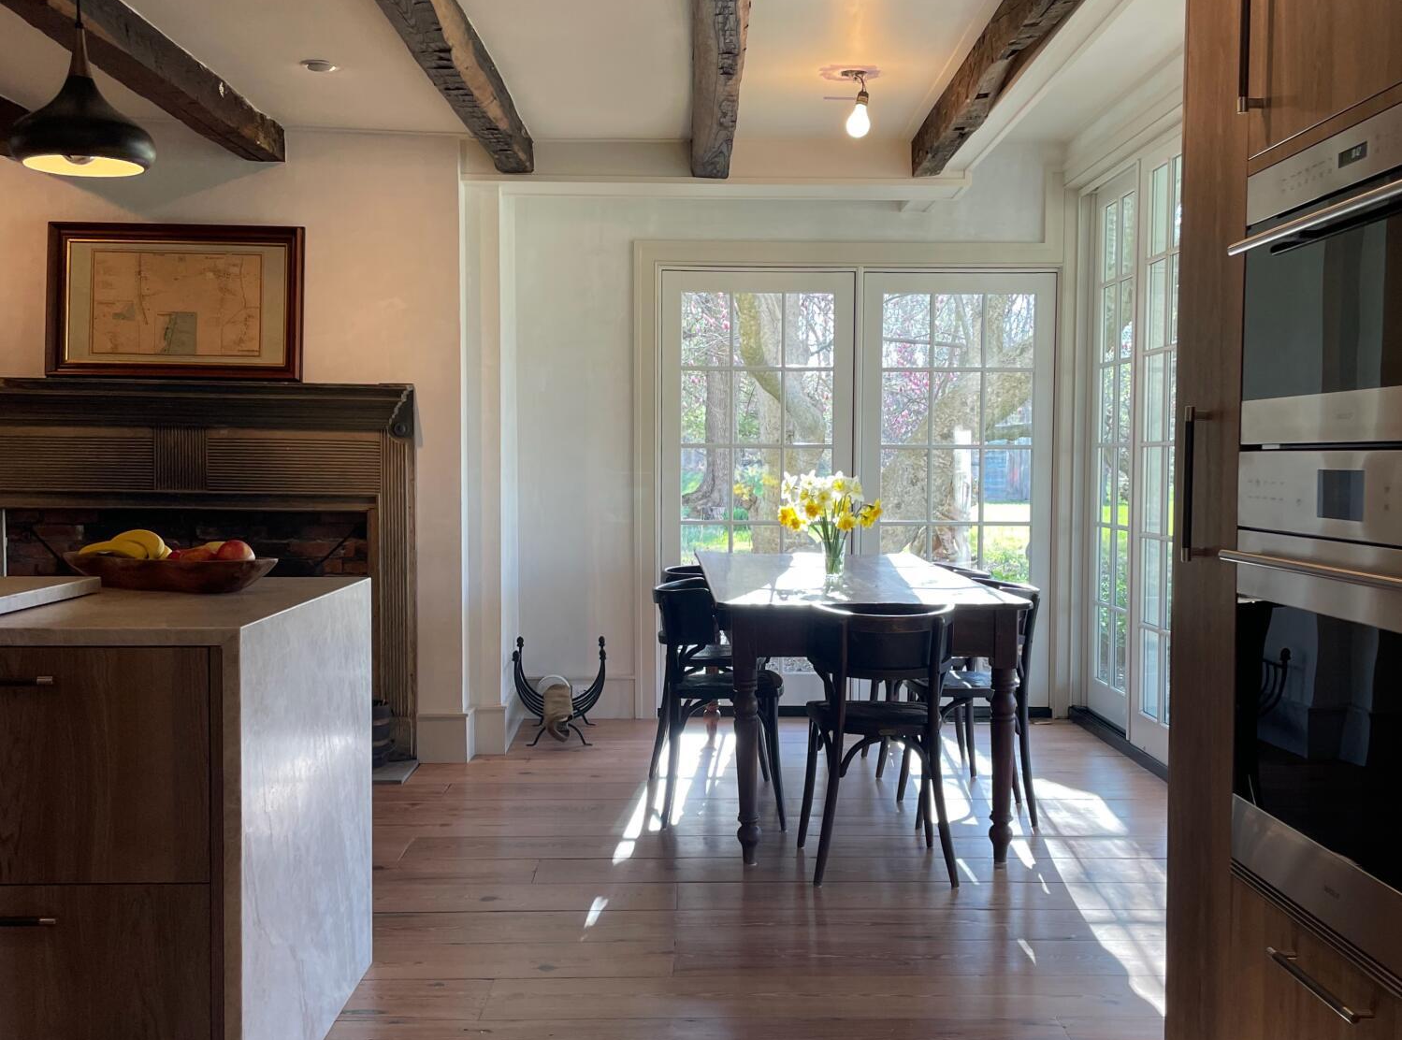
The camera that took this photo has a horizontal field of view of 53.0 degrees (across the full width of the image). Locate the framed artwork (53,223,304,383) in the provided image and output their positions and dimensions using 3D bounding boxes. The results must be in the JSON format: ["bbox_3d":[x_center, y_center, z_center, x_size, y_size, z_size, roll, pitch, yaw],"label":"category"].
[{"bbox_3d":[-1.975,-0.822,5.305,0.961,0.598,0.045,0,-2,-5],"label":"framed artwork"}]

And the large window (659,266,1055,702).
[{"bbox_3d":[0.717,-0.154,6.445,1.802,2.022,0.100,0,2,-1],"label":"large window"}]

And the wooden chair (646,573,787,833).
[{"bbox_3d":[0.048,0.603,4.722,0.458,0.777,0.438,0,2,-2],"label":"wooden chair"}]

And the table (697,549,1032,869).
[{"bbox_3d":[0.473,0.588,5.058,0.916,0.782,2.131,0,2,-1],"label":"table"}]

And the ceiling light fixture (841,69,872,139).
[{"bbox_3d":[0.521,-1.384,4.694,0.097,0.214,0.095,0,2,-1],"label":"ceiling light fixture"}]

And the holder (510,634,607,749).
[{"bbox_3d":[-0.608,0.727,6.073,0.388,0.408,0.458,0,2,-3],"label":"holder"}]

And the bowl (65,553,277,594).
[{"bbox_3d":[-1.141,0.106,3.006,0.503,0.082,0.254,1,3,17],"label":"bowl"}]

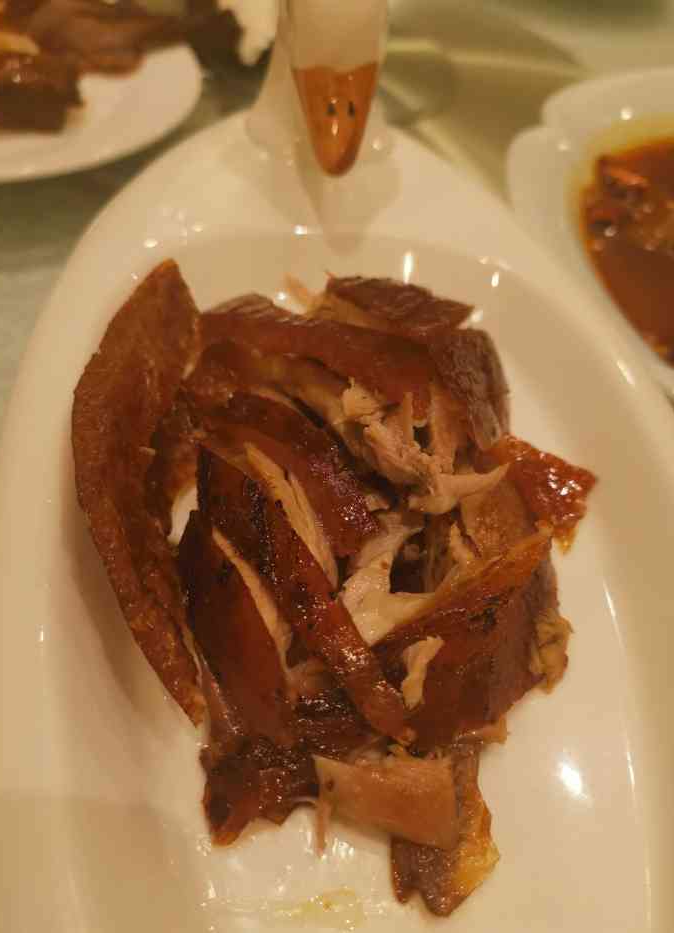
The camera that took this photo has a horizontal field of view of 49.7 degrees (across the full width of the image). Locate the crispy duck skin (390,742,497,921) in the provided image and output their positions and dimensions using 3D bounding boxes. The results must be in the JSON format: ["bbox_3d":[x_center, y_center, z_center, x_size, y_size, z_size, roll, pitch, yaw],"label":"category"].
[{"bbox_3d":[0.032,0.104,0.212,0.032,0.012,0.049,0,55,0],"label":"crispy duck skin"}]

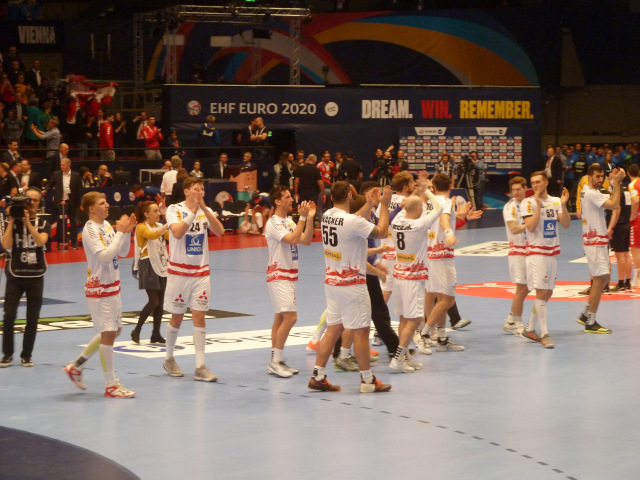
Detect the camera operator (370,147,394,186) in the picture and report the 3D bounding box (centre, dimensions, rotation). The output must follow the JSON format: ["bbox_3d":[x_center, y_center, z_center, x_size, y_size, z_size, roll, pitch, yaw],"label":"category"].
[{"bbox_3d":[1.674,-1.545,51.500,0.620,1.820,0.480,0,4,3],"label":"camera operator"}]

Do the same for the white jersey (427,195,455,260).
[{"bbox_3d":[1.327,-0.136,21.081,0.330,0.708,0.460,-2,4,-25],"label":"white jersey"}]

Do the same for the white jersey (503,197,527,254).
[{"bbox_3d":[2.380,-0.160,22.883,0.330,0.703,0.460,3,5,43],"label":"white jersey"}]

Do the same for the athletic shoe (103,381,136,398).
[{"bbox_3d":[-1.837,1.380,17.744,0.310,0.135,0.115,1,4,14],"label":"athletic shoe"}]

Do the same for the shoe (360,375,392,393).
[{"bbox_3d":[0.525,1.351,17.896,0.305,0.125,0.115,0,3,-2],"label":"shoe"}]

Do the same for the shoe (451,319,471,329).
[{"bbox_3d":[1.715,1.010,23.300,0.295,0.120,0.110,-17,-7,35],"label":"shoe"}]

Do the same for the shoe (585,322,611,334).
[{"bbox_3d":[3.320,1.050,22.907,0.320,0.134,0.115,0,4,3],"label":"shoe"}]

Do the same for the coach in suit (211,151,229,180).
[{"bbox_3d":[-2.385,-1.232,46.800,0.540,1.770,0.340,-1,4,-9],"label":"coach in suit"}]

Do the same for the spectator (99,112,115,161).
[{"bbox_3d":[-5.138,-2.191,46.553,0.340,1.740,0.480,-1,4,-15],"label":"spectator"}]

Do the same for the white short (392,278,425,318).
[{"bbox_3d":[0.901,0.567,19.401,0.300,0.458,0.360,-3,5,-43],"label":"white short"}]

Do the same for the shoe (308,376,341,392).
[{"bbox_3d":[0.045,1.348,18.157,0.325,0.135,0.120,1,4,20],"label":"shoe"}]

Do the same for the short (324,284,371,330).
[{"bbox_3d":[0.262,0.600,18.056,0.340,0.470,0.430,-3,4,-38],"label":"short"}]

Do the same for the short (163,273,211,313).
[{"bbox_3d":[-1.297,0.513,18.820,0.450,0.430,0.320,-1,4,-16],"label":"short"}]

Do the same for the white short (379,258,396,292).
[{"bbox_3d":[0.859,0.362,21.600,0.320,0.430,0.420,-2,4,-30],"label":"white short"}]

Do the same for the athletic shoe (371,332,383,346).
[{"bbox_3d":[0.690,1.124,21.760,0.295,0.120,0.110,-3,4,-37],"label":"athletic shoe"}]

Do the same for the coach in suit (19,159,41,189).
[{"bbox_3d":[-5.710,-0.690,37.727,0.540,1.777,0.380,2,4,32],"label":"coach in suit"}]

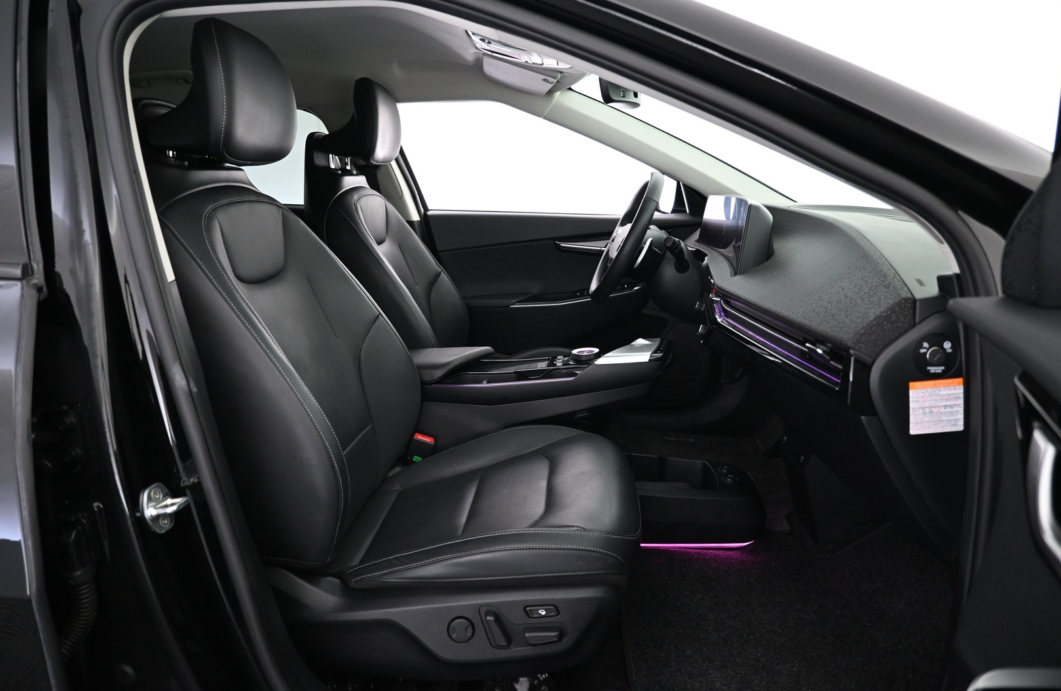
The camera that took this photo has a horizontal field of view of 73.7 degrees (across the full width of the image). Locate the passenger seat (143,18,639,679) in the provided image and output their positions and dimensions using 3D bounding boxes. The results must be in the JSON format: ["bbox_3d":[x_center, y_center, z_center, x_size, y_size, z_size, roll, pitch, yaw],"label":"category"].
[{"bbox_3d":[-0.236,-0.035,1.156,0.808,0.943,0.555,1,13,3],"label":"passenger seat"}]

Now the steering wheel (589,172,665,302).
[{"bbox_3d":[0.270,-0.269,1.845,0.095,0.365,0.368,27,14,-3],"label":"steering wheel"}]

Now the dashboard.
[{"bbox_3d":[0.634,-0.096,1.478,0.505,0.409,1.414,1,13,3],"label":"dashboard"}]

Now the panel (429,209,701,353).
[{"bbox_3d":[0.135,-0.155,2.202,0.919,0.530,0.121,1,13,3],"label":"panel"}]

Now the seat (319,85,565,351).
[{"bbox_3d":[-0.173,-0.213,1.884,0.803,0.951,0.555,1,13,3],"label":"seat"}]

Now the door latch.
[{"bbox_3d":[-0.404,0.179,0.780,0.037,0.055,0.042,4,14,17],"label":"door latch"}]

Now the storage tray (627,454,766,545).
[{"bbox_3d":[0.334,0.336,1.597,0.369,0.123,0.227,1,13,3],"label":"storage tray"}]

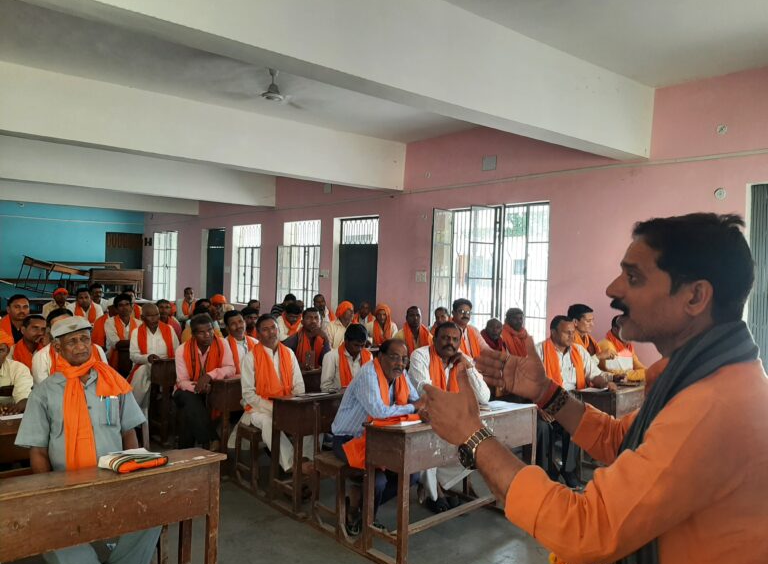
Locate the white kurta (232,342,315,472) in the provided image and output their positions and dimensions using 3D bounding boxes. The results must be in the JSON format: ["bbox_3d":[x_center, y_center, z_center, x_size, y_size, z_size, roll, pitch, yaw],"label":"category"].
[{"bbox_3d":[-0.804,0.875,4.088,0.500,0.900,0.560,1,2,-28],"label":"white kurta"}]

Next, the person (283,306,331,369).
[{"bbox_3d":[-0.635,0.845,5.148,0.520,1.230,0.750,1,2,-30],"label":"person"}]

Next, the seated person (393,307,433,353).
[{"bbox_3d":[0.345,0.870,5.901,0.500,1.210,0.750,1,2,-27],"label":"seated person"}]

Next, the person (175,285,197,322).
[{"bbox_3d":[-3.184,0.698,9.300,0.500,1.280,0.750,1,2,-40],"label":"person"}]

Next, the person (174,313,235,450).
[{"bbox_3d":[-1.601,0.873,5.130,0.550,1.220,0.750,1,1,-32],"label":"person"}]

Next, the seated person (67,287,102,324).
[{"bbox_3d":[-3.817,0.669,7.371,0.500,1.190,0.720,1,2,-30],"label":"seated person"}]

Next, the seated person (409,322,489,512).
[{"bbox_3d":[0.469,0.936,4.130,0.550,1.280,0.780,1,2,-36],"label":"seated person"}]

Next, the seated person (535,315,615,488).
[{"bbox_3d":[1.447,0.903,4.604,0.530,1.260,0.720,1,2,-30],"label":"seated person"}]

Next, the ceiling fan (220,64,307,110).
[{"bbox_3d":[-1.087,-1.930,5.650,1.200,0.330,1.200,1,2,-40],"label":"ceiling fan"}]

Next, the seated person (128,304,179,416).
[{"bbox_3d":[-2.122,0.808,5.258,0.520,1.200,0.780,1,2,-28],"label":"seated person"}]

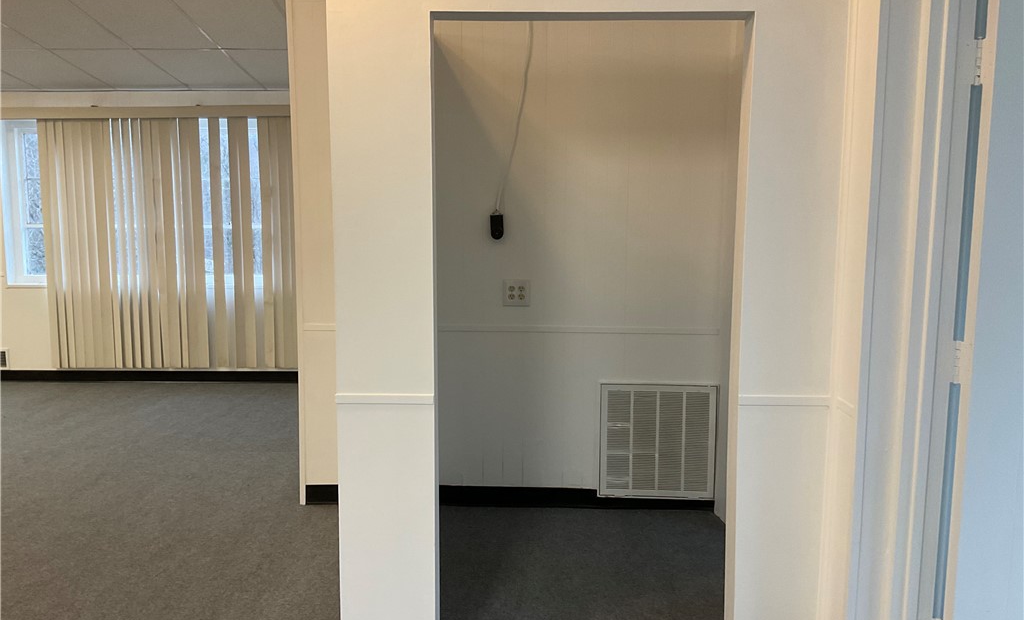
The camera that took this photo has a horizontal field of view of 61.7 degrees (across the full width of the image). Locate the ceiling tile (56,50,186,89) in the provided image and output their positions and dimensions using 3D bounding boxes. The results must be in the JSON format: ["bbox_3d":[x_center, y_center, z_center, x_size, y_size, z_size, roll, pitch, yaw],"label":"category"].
[{"bbox_3d":[-2.904,-1.807,6.436,0.580,0.030,0.960,0,-2,1],"label":"ceiling tile"}]

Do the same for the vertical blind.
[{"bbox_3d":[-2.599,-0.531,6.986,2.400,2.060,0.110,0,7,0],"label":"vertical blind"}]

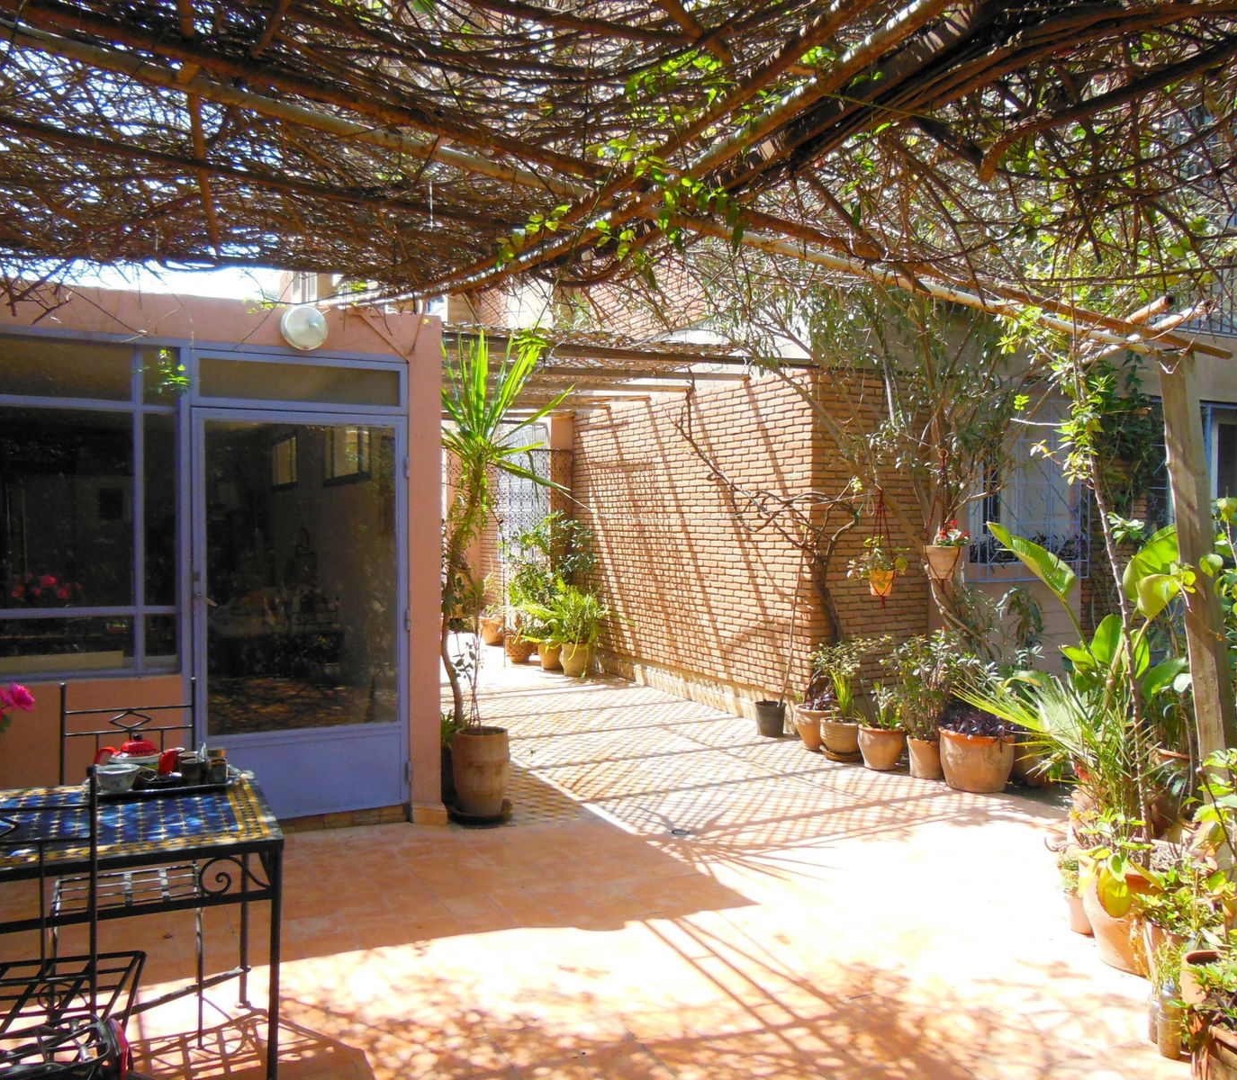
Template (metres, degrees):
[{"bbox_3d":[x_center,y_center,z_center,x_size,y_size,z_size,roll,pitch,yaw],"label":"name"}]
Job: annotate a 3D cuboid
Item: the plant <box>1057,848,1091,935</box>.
[{"bbox_3d":[1.808,1.364,4.038,0.192,0.314,0.192,1,1,24],"label":"plant"}]

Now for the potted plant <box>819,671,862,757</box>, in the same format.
[{"bbox_3d":[1.505,1.175,7.016,0.290,0.568,0.290,0,1,12],"label":"potted plant"}]

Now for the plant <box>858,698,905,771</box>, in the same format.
[{"bbox_3d":[1.703,1.240,6.721,0.303,0.452,0.303,0,1,14],"label":"plant"}]

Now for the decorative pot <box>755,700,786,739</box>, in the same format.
[{"bbox_3d":[1.127,1.332,7.709,0.227,0.248,0.227,0,1,8],"label":"decorative pot"}]

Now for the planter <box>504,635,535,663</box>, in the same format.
[{"bbox_3d":[-1.101,1.215,11.703,0.345,0.300,0.345,0,1,-5],"label":"planter"}]

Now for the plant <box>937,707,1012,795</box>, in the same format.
[{"bbox_3d":[2.144,1.232,6.226,0.453,0.491,0.453,1,1,19],"label":"plant"}]

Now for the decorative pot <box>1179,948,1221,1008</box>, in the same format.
[{"bbox_3d":[1.845,1.440,3.274,0.152,0.220,0.152,1,1,30],"label":"decorative pot"}]

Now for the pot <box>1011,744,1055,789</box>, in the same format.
[{"bbox_3d":[2.527,1.350,6.300,0.266,0.253,0.266,1,1,22],"label":"pot"}]

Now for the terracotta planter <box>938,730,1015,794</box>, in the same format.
[{"bbox_3d":[2.148,1.313,6.228,0.433,0.329,0.433,1,1,19],"label":"terracotta planter"}]

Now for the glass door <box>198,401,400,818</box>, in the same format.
[{"bbox_3d":[-1.590,0.377,5.268,1.045,2.039,0.050,0,1,-26],"label":"glass door"}]

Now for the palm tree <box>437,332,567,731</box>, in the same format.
[{"bbox_3d":[-0.779,-0.042,5.950,0.880,2.279,0.880,0,1,-26],"label":"palm tree"}]

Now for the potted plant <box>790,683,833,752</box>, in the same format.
[{"bbox_3d":[1.373,1.218,7.227,0.323,0.474,0.323,0,1,11],"label":"potted plant"}]

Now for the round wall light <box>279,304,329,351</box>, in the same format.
[{"bbox_3d":[-1.566,-1.063,5.181,0.228,0.228,0.100,0,1,-26],"label":"round wall light"}]

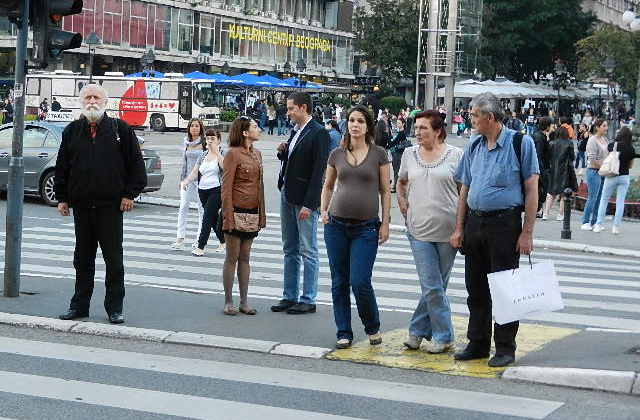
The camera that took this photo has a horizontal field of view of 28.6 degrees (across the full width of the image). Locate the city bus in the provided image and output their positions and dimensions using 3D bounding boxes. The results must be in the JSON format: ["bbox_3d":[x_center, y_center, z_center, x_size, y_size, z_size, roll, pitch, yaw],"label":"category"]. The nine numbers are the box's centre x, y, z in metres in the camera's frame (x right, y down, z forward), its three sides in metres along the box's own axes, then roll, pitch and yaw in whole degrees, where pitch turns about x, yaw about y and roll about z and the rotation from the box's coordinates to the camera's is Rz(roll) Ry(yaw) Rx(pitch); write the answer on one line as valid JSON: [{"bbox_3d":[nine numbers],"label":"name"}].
[{"bbox_3d":[-12.200,-6.620,77.300,12.400,3.200,2.500,4,5,28],"label":"city bus"}]

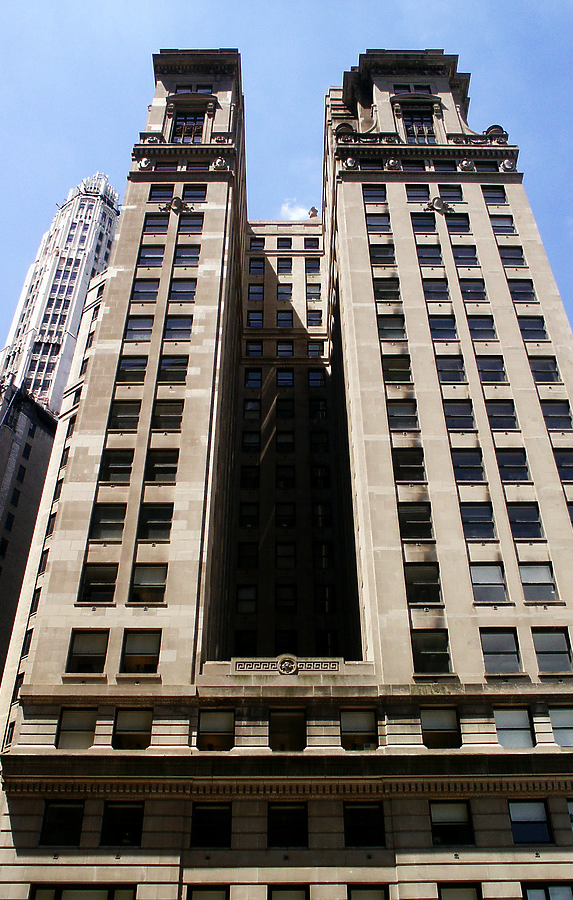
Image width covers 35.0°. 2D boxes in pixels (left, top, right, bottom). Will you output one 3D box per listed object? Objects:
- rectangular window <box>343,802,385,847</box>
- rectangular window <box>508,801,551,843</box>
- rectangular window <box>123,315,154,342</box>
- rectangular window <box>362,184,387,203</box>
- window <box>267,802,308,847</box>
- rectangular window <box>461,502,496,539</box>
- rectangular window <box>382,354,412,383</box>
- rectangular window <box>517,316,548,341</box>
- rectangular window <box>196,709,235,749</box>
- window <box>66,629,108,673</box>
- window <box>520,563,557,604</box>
[{"bbox_3d":[2.914,14.106,34.077,1.461,1.597,0.200,0,-42,0],"label":"rectangular window"},{"bbox_3d":[9.138,13.983,34.082,1.448,1.611,0.200,0,-42,0],"label":"rectangular window"},{"bbox_3d":[-8.621,-7.117,53.526,1.621,2.201,0.200,0,-42,0],"label":"rectangular window"},{"bbox_3d":[6.183,-18.021,63.935,1.580,2.200,0.250,0,-42,0],"label":"rectangular window"},{"bbox_3d":[0.059,14.175,34.478,1.499,1.668,0.200,0,-42,0],"label":"window"},{"bbox_3d":[9.285,3.422,44.180,1.596,2.170,0.200,0,-42,0],"label":"rectangular window"},{"bbox_3d":[6.097,-4.402,49.864,1.573,2.111,0.200,0,-42,0],"label":"rectangular window"},{"bbox_3d":[14.529,-7.205,53.750,1.603,2.182,0.200,0,-42,0],"label":"rectangular window"},{"bbox_3d":[-2.692,10.881,35.072,1.377,1.751,0.250,0,-42,0],"label":"rectangular window"},{"bbox_3d":[-8.555,8.727,39.277,1.621,2.201,0.200,0,-42,0],"label":"window"},{"bbox_3d":[11.351,5.995,40.970,1.492,2.109,0.200,0,-42,0],"label":"window"}]

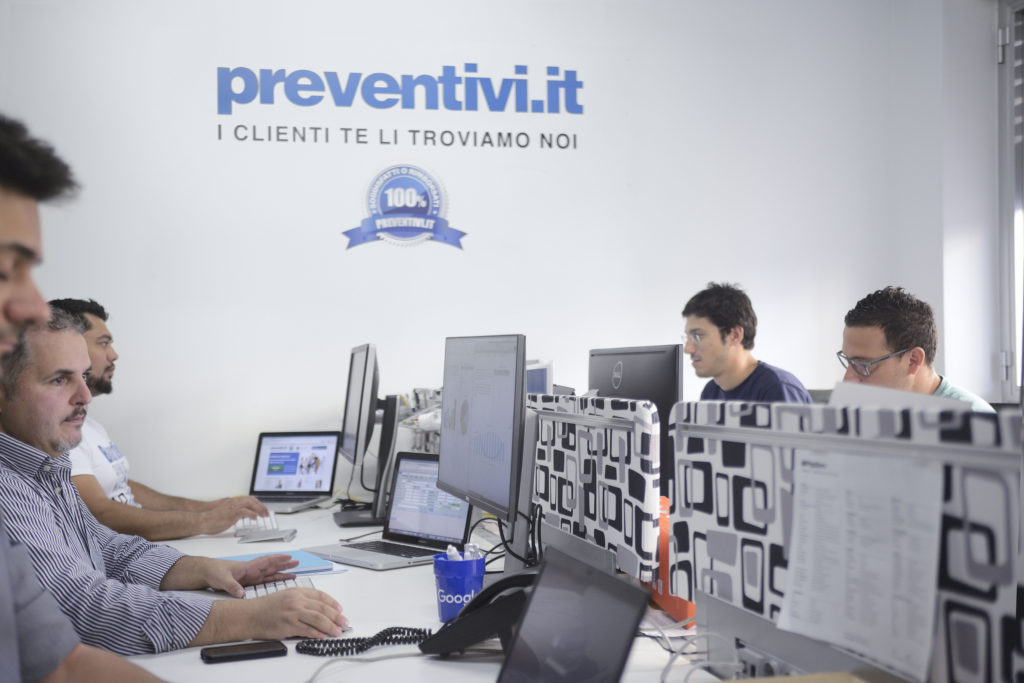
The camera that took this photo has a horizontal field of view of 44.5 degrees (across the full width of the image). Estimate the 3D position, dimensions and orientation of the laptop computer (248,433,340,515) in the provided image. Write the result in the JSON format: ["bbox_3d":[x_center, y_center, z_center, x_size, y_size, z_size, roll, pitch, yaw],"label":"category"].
[{"bbox_3d":[-0.747,0.409,3.964,0.325,0.229,0.283,-2,-2,25],"label":"laptop computer"}]

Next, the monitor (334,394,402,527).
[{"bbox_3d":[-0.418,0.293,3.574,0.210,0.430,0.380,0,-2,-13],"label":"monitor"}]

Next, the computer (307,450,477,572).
[{"bbox_3d":[-0.268,0.372,2.798,0.272,0.225,0.325,0,-2,-40],"label":"computer"}]

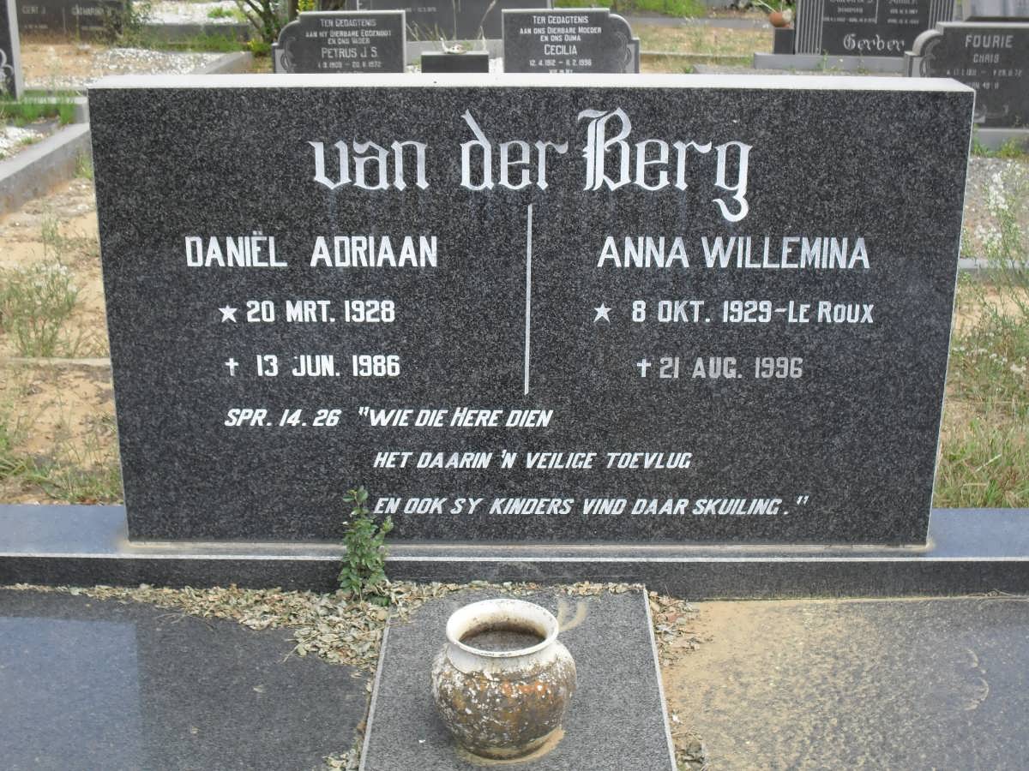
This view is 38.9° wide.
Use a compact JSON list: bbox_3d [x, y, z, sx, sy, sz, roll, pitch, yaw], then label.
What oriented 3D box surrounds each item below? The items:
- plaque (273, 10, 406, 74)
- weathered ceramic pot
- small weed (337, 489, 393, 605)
[{"bbox_3d":[-0.840,-1.555,7.032,0.635,0.490,0.090,-2,19,-5],"label":"plaque"},{"bbox_3d":[-0.015,0.384,1.895,0.188,0.156,0.188,0,19,0],"label":"weathered ceramic pot"},{"bbox_3d":[-0.230,0.247,2.253,0.081,0.187,0.075,0,19,0],"label":"small weed"}]

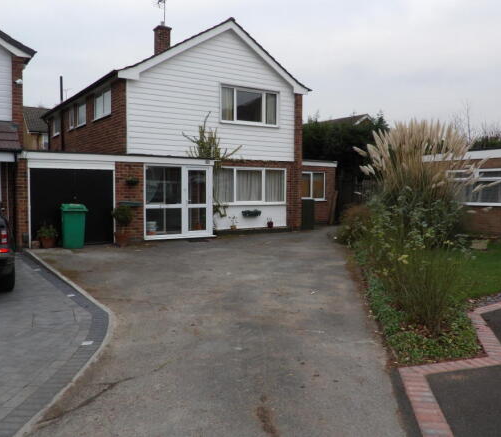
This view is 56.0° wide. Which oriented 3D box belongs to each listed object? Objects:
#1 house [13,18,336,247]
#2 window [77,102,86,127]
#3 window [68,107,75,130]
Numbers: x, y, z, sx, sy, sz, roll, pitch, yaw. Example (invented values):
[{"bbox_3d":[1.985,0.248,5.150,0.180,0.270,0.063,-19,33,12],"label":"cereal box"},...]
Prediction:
[{"bbox_3d":[-3.833,-3.322,19.654,12.154,7.117,11.776,-2,5,-33],"label":"house"},{"bbox_3d":[-6.295,-3.823,17.669,0.102,0.765,1.305,-2,5,-33],"label":"window"},{"bbox_3d":[-7.144,-3.963,18.953,0.102,0.755,1.071,-2,5,-33],"label":"window"}]

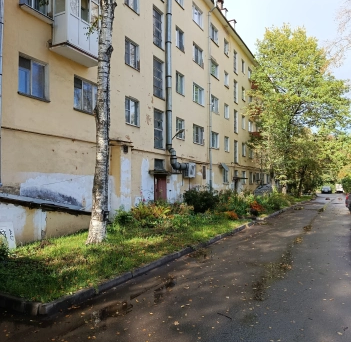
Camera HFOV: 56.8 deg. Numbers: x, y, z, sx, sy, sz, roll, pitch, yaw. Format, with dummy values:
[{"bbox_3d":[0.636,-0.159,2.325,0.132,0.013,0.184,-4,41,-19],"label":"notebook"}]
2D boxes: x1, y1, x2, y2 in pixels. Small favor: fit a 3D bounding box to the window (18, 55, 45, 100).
[{"bbox_3d":[-4.716,-3.050,10.677,0.150,1.276,1.124,-2,-3,28],"label":"window"}]

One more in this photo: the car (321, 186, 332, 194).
[{"bbox_3d":[28.206,3.495,60.534,1.780,1.470,4.300,-2,-3,28],"label":"car"}]

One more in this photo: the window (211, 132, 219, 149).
[{"bbox_3d":[3.261,-2.466,26.691,0.150,1.362,1.789,-1,-3,28],"label":"window"}]

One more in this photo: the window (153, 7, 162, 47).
[{"bbox_3d":[-0.998,-8.242,18.822,0.150,2.225,1.196,-1,-3,28],"label":"window"}]

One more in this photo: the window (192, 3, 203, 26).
[{"bbox_3d":[1.531,-10.950,22.999,0.150,1.308,1.801,-2,-3,28],"label":"window"}]

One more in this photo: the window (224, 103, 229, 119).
[{"bbox_3d":[4.353,-5.086,28.060,0.150,1.292,1.109,-2,-3,28],"label":"window"}]

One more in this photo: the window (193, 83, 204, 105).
[{"bbox_3d":[1.553,-5.320,22.740,0.150,1.292,1.801,-2,-3,28],"label":"window"}]

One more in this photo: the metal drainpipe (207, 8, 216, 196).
[{"bbox_3d":[2.794,-5.111,24.304,0.650,14.738,0.180,-2,-3,28],"label":"metal drainpipe"}]

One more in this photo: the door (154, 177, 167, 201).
[{"bbox_3d":[-0.866,1.241,18.578,0.120,2.016,1.318,-1,-3,28],"label":"door"}]

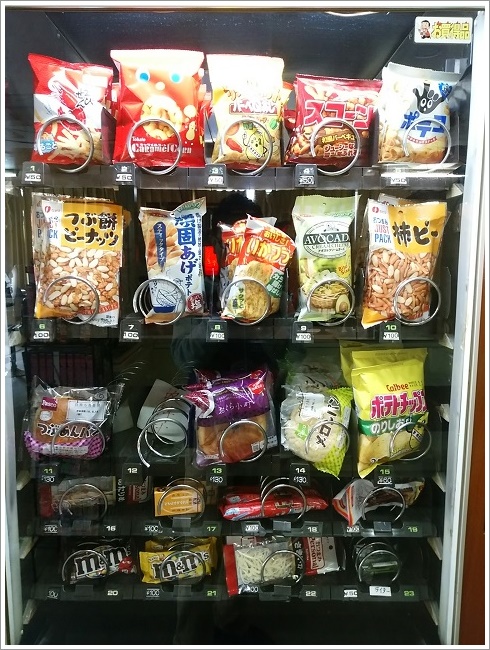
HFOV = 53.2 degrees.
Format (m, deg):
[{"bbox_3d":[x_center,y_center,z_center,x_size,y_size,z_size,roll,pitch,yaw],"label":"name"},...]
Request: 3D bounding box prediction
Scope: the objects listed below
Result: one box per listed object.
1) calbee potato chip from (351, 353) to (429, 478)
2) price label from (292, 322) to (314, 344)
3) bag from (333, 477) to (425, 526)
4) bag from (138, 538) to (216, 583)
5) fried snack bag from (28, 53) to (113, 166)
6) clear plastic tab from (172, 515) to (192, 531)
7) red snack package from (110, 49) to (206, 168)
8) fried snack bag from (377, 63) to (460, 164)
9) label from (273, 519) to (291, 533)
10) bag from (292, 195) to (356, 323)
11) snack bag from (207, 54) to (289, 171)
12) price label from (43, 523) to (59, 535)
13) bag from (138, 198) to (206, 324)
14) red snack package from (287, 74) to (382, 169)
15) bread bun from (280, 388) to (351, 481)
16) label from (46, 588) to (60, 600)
[{"bbox_3d":[0.257,0.160,0.852,0.156,0.199,0.050,-2,5,-18],"label":"calbee potato chip"},{"bbox_3d":[0.087,0.013,0.727,0.030,0.032,0.004,0,8,-1],"label":"price label"},{"bbox_3d":[0.223,0.295,0.817,0.145,0.062,0.050,-1,9,-13],"label":"bag"},{"bbox_3d":[-0.125,0.439,0.899,0.130,0.060,0.030,-5,8,-5],"label":"bag"},{"bbox_3d":[-0.277,-0.343,0.786,0.122,0.160,0.055,-3,8,-19],"label":"fried snack bag"},{"bbox_3d":[-0.118,0.376,0.921,0.034,0.027,0.004,0,-13,0],"label":"clear plastic tab"},{"bbox_3d":[-0.137,-0.345,0.786,0.148,0.179,0.060,-1,7,-6],"label":"red snack package"},{"bbox_3d":[0.282,-0.339,0.792,0.154,0.144,0.055,-2,8,-18],"label":"fried snack bag"},{"bbox_3d":[0.065,0.355,0.860,0.033,0.019,0.005,0,7,0],"label":"label"},{"bbox_3d":[0.132,-0.108,0.812,0.107,0.207,0.040,-1,8,-8],"label":"bag"},{"bbox_3d":[0.002,-0.304,0.700,0.110,0.152,0.042,0,8,-1],"label":"snack bag"},{"bbox_3d":[-0.306,0.320,0.768,0.021,0.015,0.003,0,8,-1],"label":"price label"},{"bbox_3d":[-0.110,-0.095,0.732,0.094,0.182,0.040,0,8,-1],"label":"bag"},{"bbox_3d":[0.127,-0.291,0.704,0.120,0.124,0.042,4,8,-2],"label":"red snack package"},{"bbox_3d":[0.115,0.171,0.785,0.097,0.124,0.055,10,8,-3],"label":"bread bun"},{"bbox_3d":[-0.308,0.433,0.786,0.021,0.015,0.003,0,8,-1],"label":"label"}]

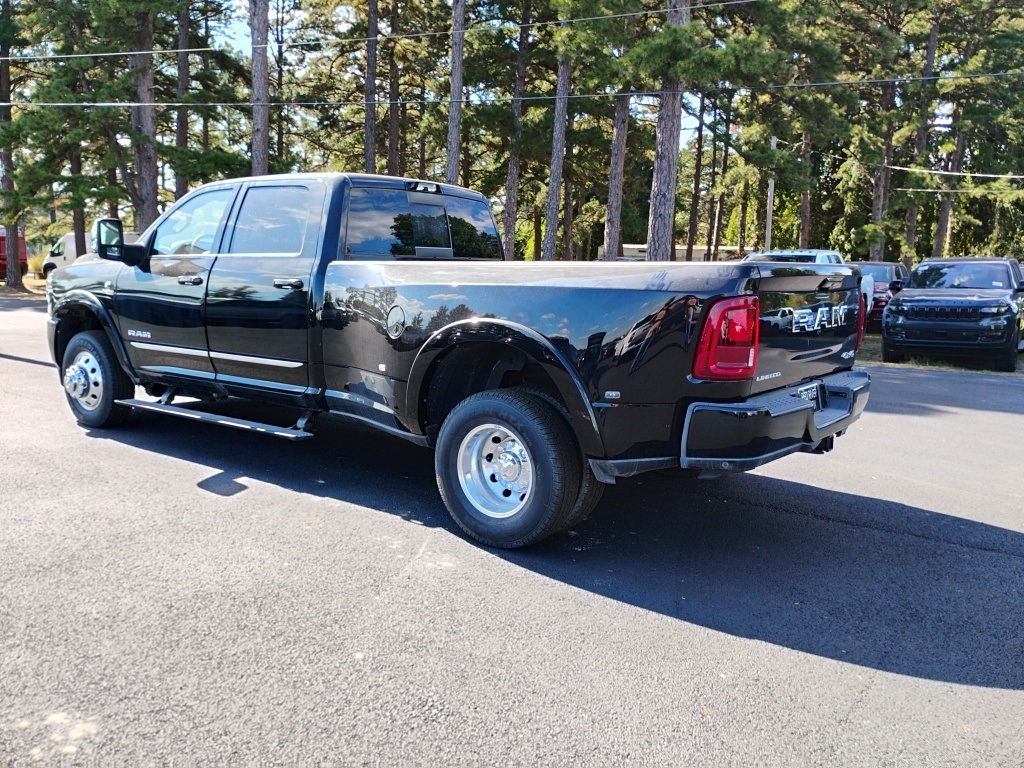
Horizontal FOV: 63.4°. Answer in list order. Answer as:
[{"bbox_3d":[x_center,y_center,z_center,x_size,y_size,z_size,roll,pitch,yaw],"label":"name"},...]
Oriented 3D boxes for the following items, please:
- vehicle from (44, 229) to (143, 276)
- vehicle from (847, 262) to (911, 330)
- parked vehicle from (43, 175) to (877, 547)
[{"bbox_3d":[-23.078,-6.895,45.089,5.650,2.550,2.080,5,9,29],"label":"vehicle"},{"bbox_3d":[10.613,-2.546,23.821,2.020,1.850,5.400,7,10,36],"label":"vehicle"},{"bbox_3d":[-0.988,-0.490,5.961,6.620,1.960,2.460,7,10,36],"label":"parked vehicle"}]

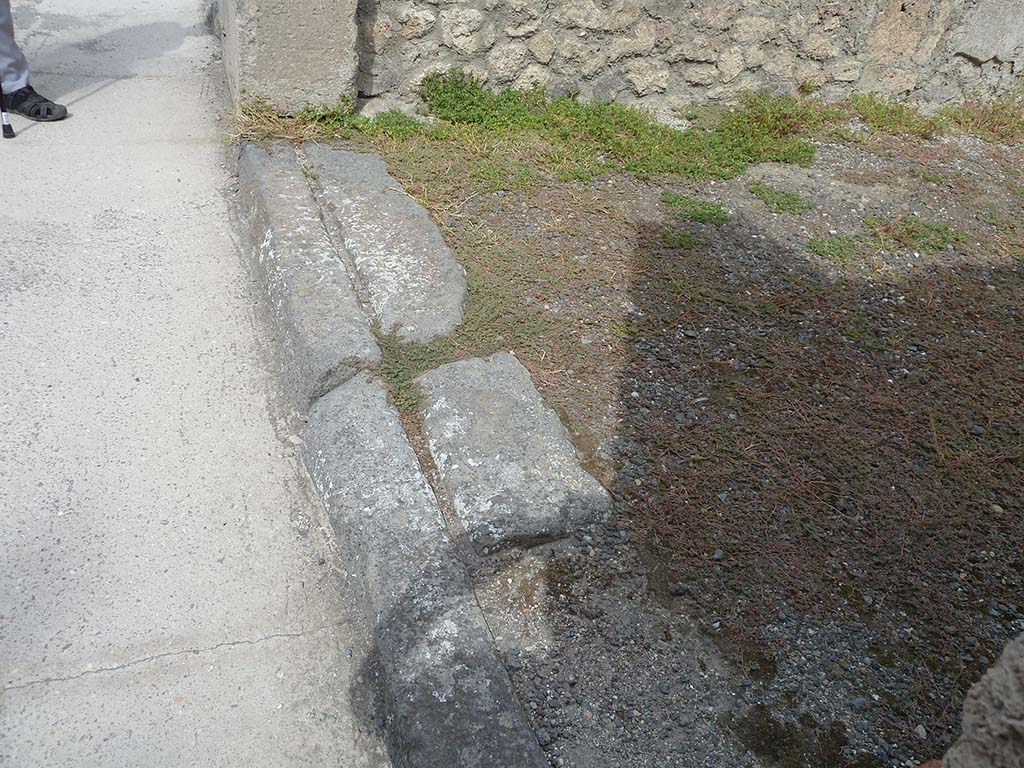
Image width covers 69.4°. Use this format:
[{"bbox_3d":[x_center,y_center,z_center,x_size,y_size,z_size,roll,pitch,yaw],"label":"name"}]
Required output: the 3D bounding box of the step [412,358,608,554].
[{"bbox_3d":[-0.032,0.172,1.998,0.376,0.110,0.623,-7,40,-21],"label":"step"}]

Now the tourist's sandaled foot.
[{"bbox_3d":[-2.321,-1.371,3.589,0.290,0.110,0.110,8,37,-2],"label":"tourist's sandaled foot"}]

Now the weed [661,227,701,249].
[{"bbox_3d":[0.710,-0.610,3.098,0.150,0.045,0.130,16,37,9],"label":"weed"}]

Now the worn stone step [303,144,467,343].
[{"bbox_3d":[-0.512,-0.578,2.911,0.356,0.150,1.574,-7,40,-21],"label":"worn stone step"}]

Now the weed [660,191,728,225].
[{"bbox_3d":[0.840,-0.808,3.385,0.310,0.050,0.210,17,37,10],"label":"weed"}]

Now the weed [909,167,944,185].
[{"bbox_3d":[2.374,-1.194,4.235,0.155,0.045,0.140,26,40,21],"label":"weed"}]

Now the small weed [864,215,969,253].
[{"bbox_3d":[1.895,-0.707,3.474,0.420,0.060,0.330,27,40,22],"label":"small weed"}]

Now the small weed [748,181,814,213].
[{"bbox_3d":[1.331,-0.926,3.653,0.300,0.045,0.240,20,38,14],"label":"small weed"}]

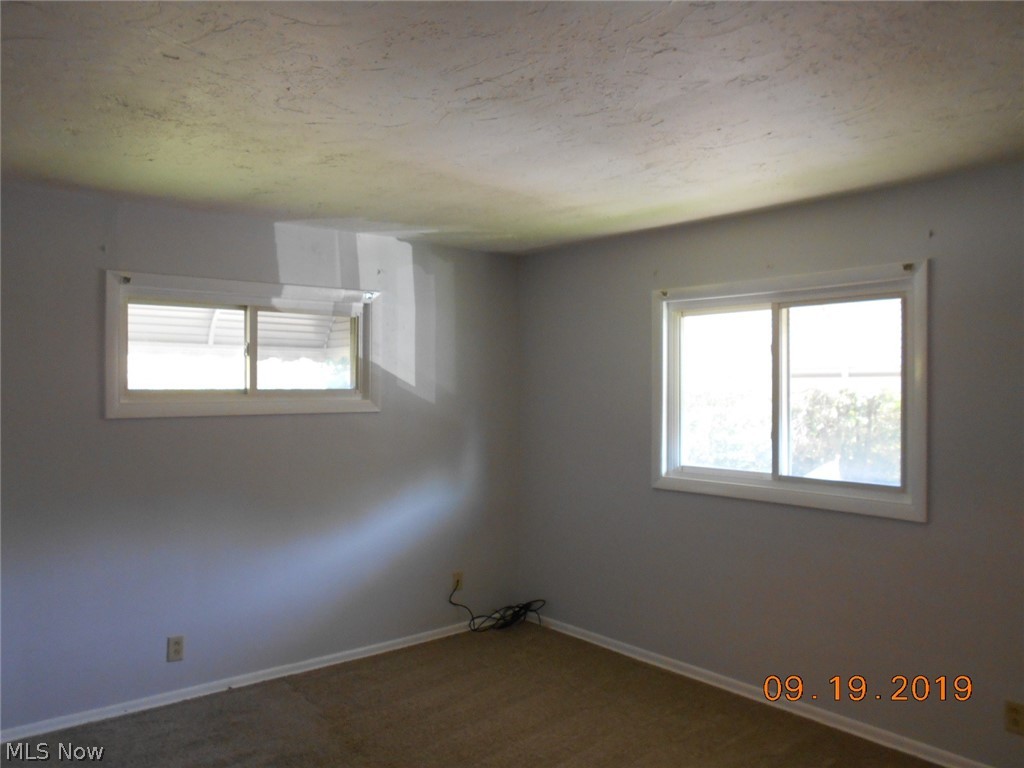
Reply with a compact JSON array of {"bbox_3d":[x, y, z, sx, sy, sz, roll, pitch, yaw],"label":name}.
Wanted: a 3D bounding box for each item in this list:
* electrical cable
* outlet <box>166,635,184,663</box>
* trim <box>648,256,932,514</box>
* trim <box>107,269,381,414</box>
[{"bbox_3d":[-0.097,1.383,4.748,0.570,0.270,0.200,0,0,-40],"label":"electrical cable"},{"bbox_3d":[-1.585,1.252,3.626,0.072,0.116,0.012,0,0,-40],"label":"outlet"},{"bbox_3d":[1.228,0.029,3.628,0.070,1.065,1.420,0,0,-40],"label":"trim"},{"bbox_3d":[-1.288,-0.178,3.907,1.415,0.674,0.070,0,0,-40],"label":"trim"}]

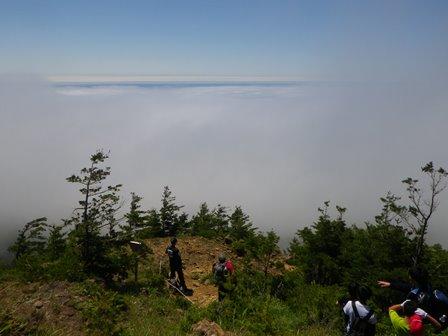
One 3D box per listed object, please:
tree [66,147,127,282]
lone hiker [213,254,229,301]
[{"bbox_3d":[-4.050,1.560,11.450,1.900,4.350,1.800,0,15,0],"label":"tree"},{"bbox_3d":[-0.110,3.520,11.550,0.520,1.680,0.420,0,15,0],"label":"lone hiker"}]

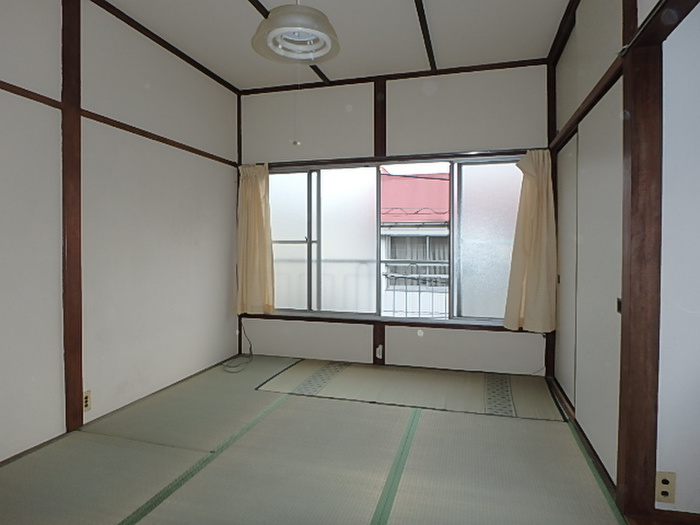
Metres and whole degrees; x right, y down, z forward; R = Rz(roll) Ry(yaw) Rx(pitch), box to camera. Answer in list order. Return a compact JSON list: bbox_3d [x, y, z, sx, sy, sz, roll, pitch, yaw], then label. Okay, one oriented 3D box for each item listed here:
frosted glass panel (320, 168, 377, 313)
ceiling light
[{"bbox_3d":[-0.018,-0.193,3.776,0.537,1.276,0.030,1,2,16],"label":"frosted glass panel"},{"bbox_3d":[-0.242,-1.047,1.929,0.400,0.130,0.400,0,2,0],"label":"ceiling light"}]

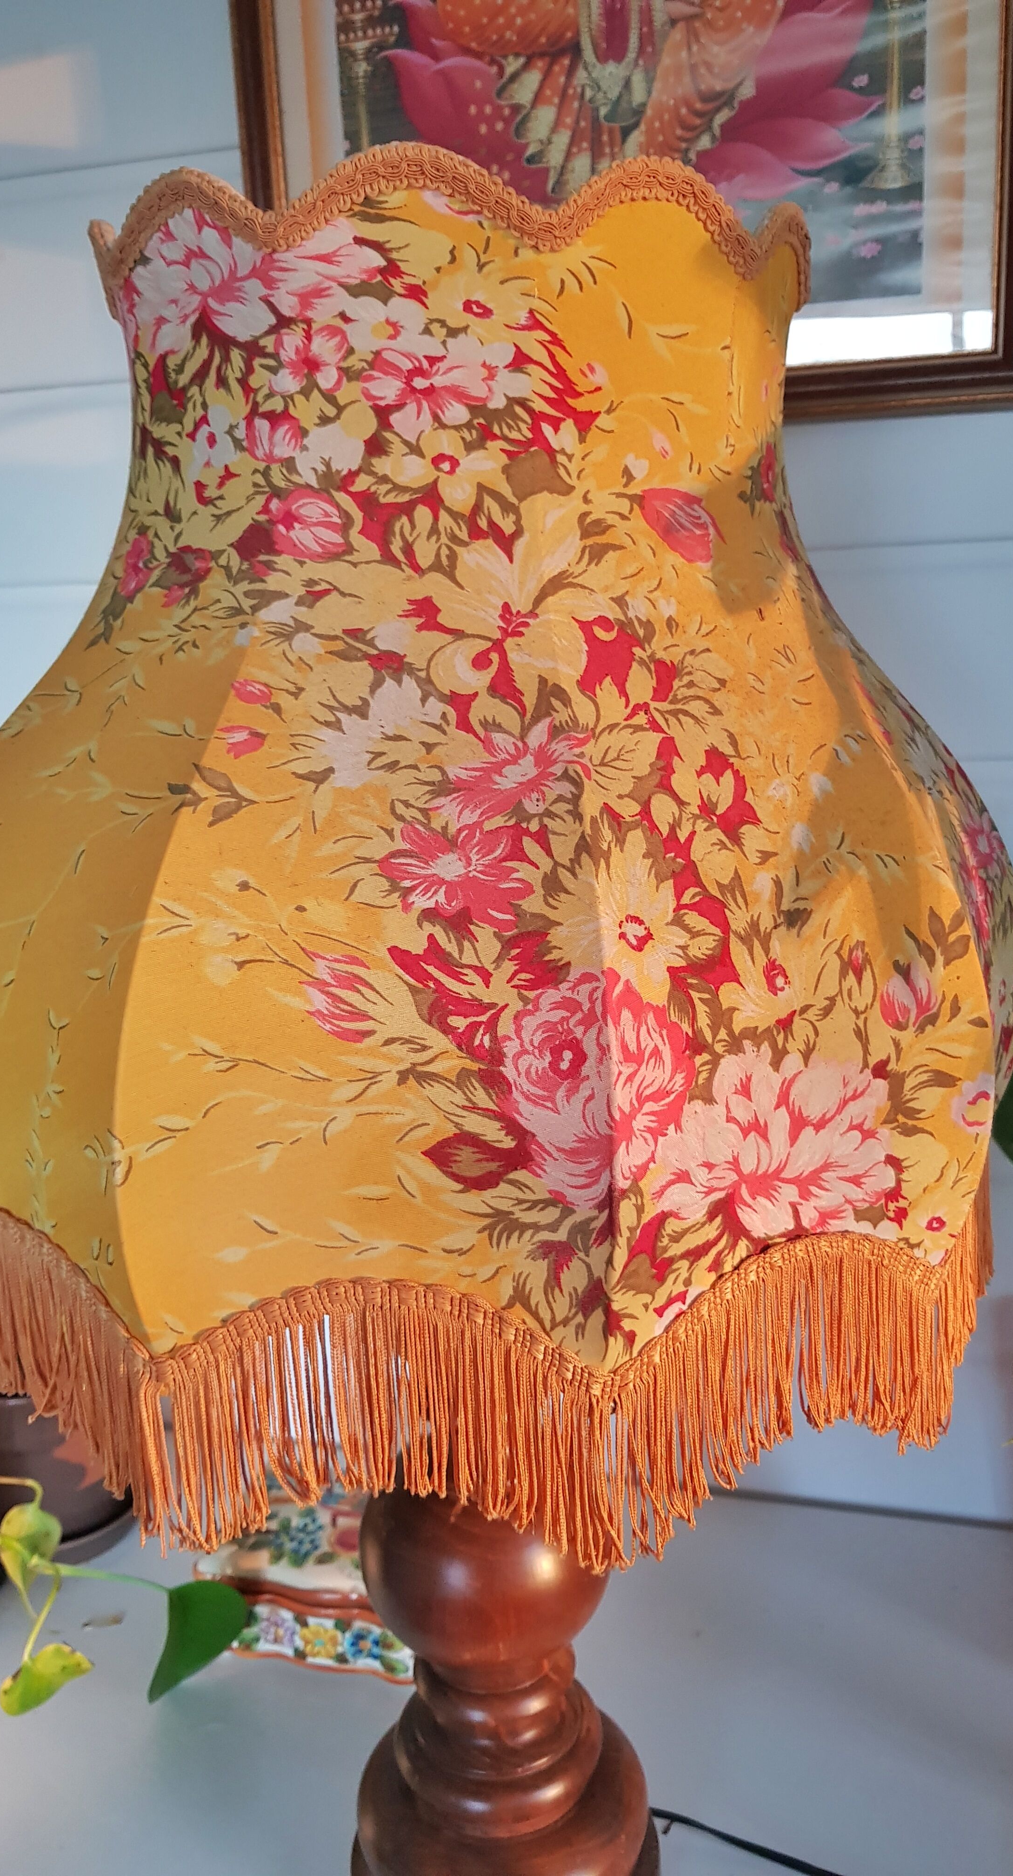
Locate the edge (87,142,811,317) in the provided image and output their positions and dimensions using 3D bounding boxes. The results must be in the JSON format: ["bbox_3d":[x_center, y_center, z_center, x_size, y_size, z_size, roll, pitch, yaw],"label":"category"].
[{"bbox_3d":[-0.019,-0.236,0.509,0.250,0.032,0.250,-2,13,0],"label":"edge"}]

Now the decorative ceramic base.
[{"bbox_3d":[-0.097,0.395,0.882,0.163,0.064,0.105,1,14,15],"label":"decorative ceramic base"}]

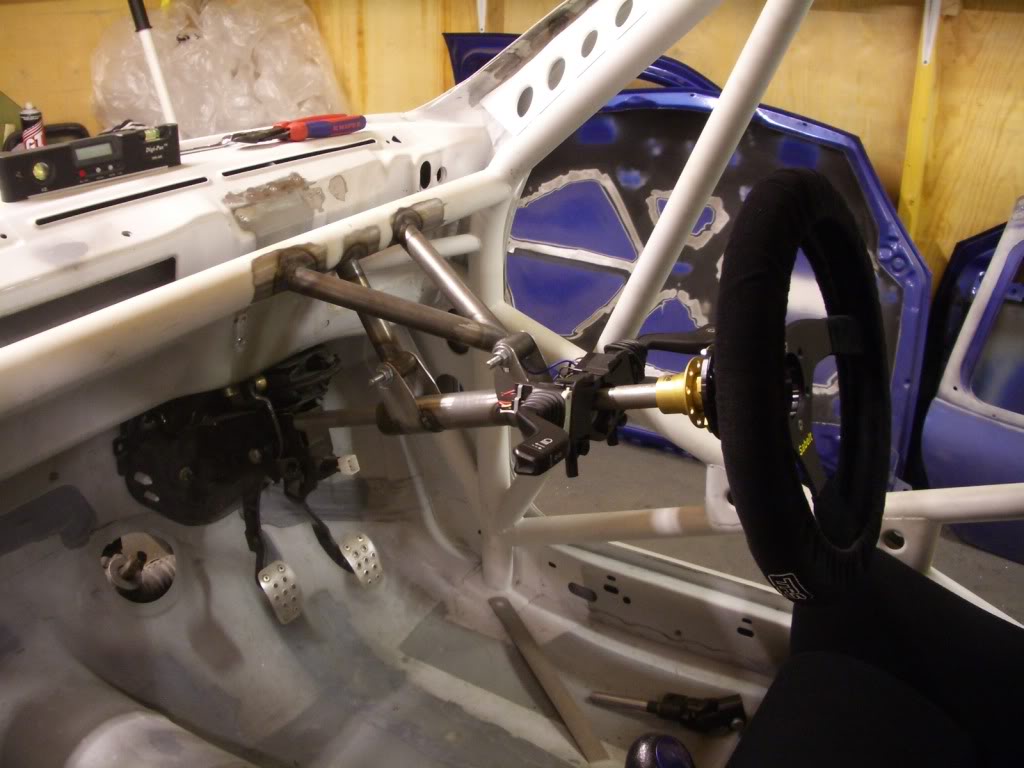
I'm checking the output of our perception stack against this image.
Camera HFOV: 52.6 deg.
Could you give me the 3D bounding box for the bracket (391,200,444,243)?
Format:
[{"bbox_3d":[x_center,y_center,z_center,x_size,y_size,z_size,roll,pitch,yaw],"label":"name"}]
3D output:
[{"bbox_3d":[-0.096,-0.171,1.093,0.046,0.043,0.080,12,26,27],"label":"bracket"}]

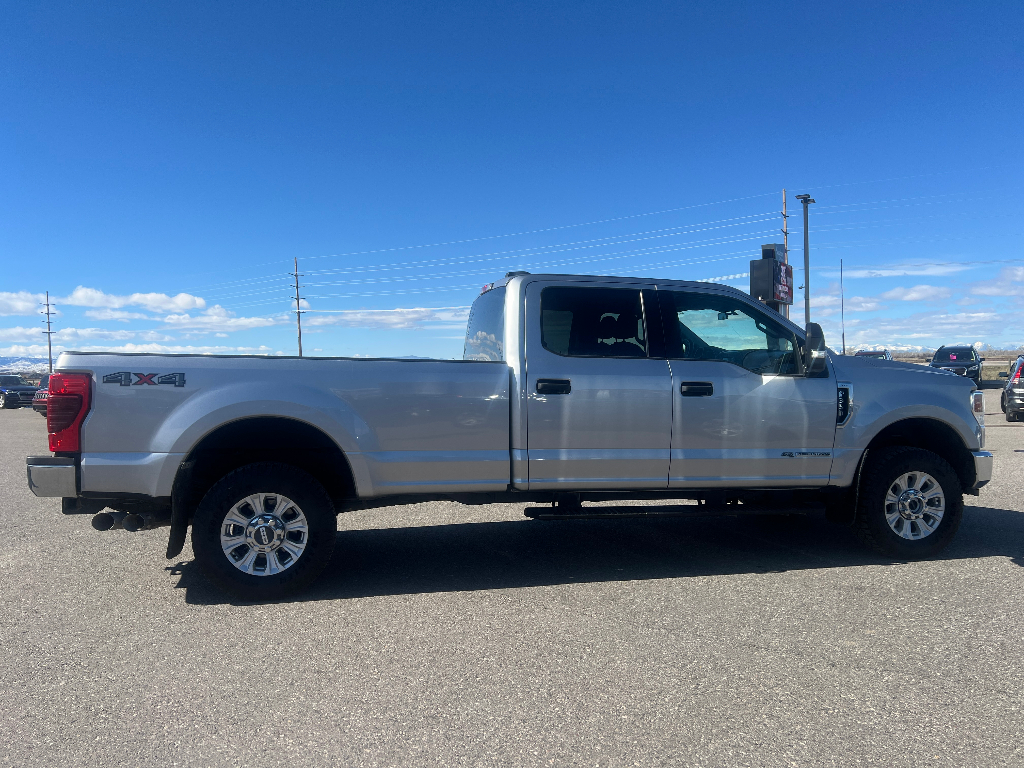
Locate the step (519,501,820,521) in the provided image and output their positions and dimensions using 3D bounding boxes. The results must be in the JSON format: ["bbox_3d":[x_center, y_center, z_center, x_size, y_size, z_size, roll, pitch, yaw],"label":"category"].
[{"bbox_3d":[1.114,0.846,5.139,2.090,0.065,0.160,1,1,-12],"label":"step"}]

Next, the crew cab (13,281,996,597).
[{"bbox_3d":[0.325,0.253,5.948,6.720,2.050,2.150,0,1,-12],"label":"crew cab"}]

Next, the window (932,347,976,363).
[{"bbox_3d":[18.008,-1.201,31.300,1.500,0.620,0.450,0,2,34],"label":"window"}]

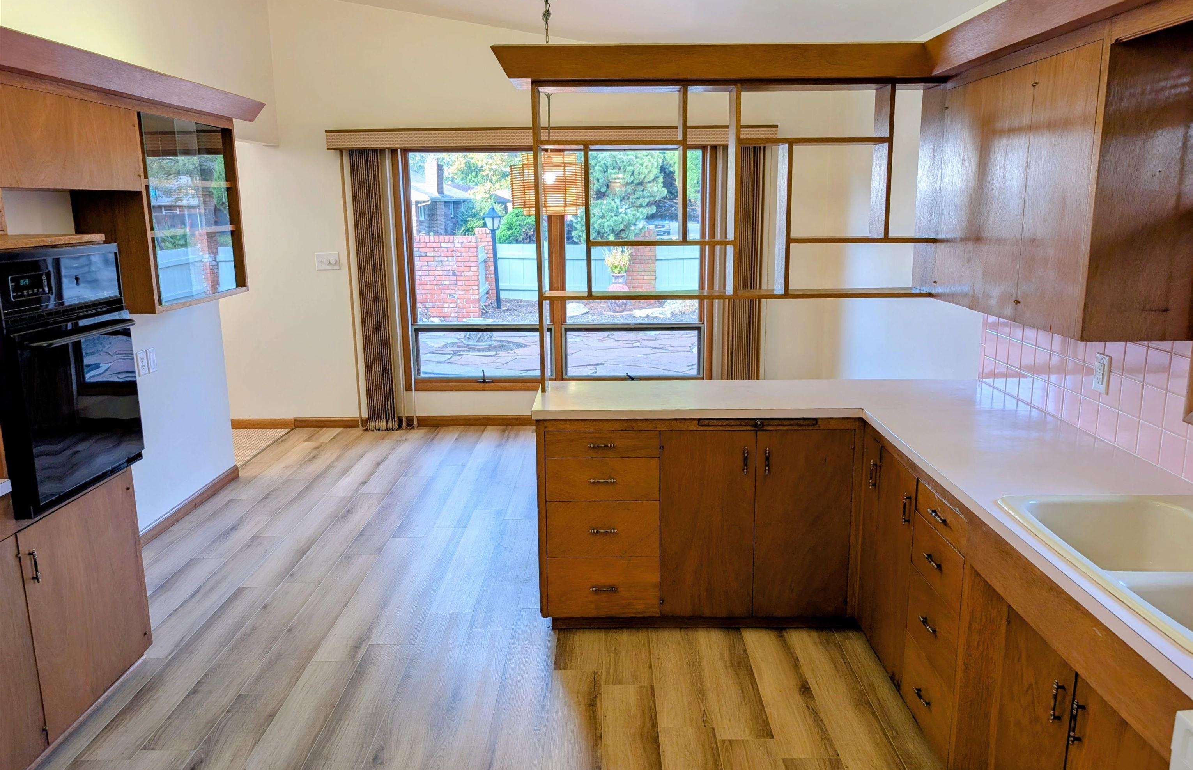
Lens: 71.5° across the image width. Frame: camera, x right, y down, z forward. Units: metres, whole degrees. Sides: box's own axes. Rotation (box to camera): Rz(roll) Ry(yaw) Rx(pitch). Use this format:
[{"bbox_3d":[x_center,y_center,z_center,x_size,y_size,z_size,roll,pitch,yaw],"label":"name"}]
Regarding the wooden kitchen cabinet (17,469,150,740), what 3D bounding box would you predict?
[{"bbox_3d":[-2.050,0.742,2.904,0.590,0.735,0.615,0,12,1],"label":"wooden kitchen cabinet"}]

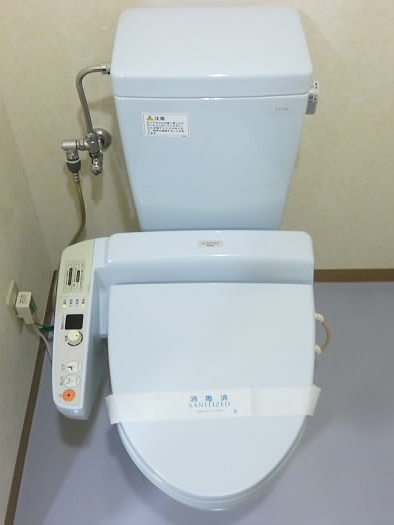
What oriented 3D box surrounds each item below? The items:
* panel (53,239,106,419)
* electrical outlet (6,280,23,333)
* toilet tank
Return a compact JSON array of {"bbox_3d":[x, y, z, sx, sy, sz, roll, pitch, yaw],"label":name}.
[{"bbox_3d":[-0.228,0.129,1.097,0.072,0.085,0.335,0,70,-1],"label":"panel"},{"bbox_3d":[-0.393,0.099,1.249,0.012,0.120,0.068,0,52,-1],"label":"electrical outlet"},{"bbox_3d":[0.022,-0.236,1.097,0.316,0.440,0.195,0,52,-1],"label":"toilet tank"}]

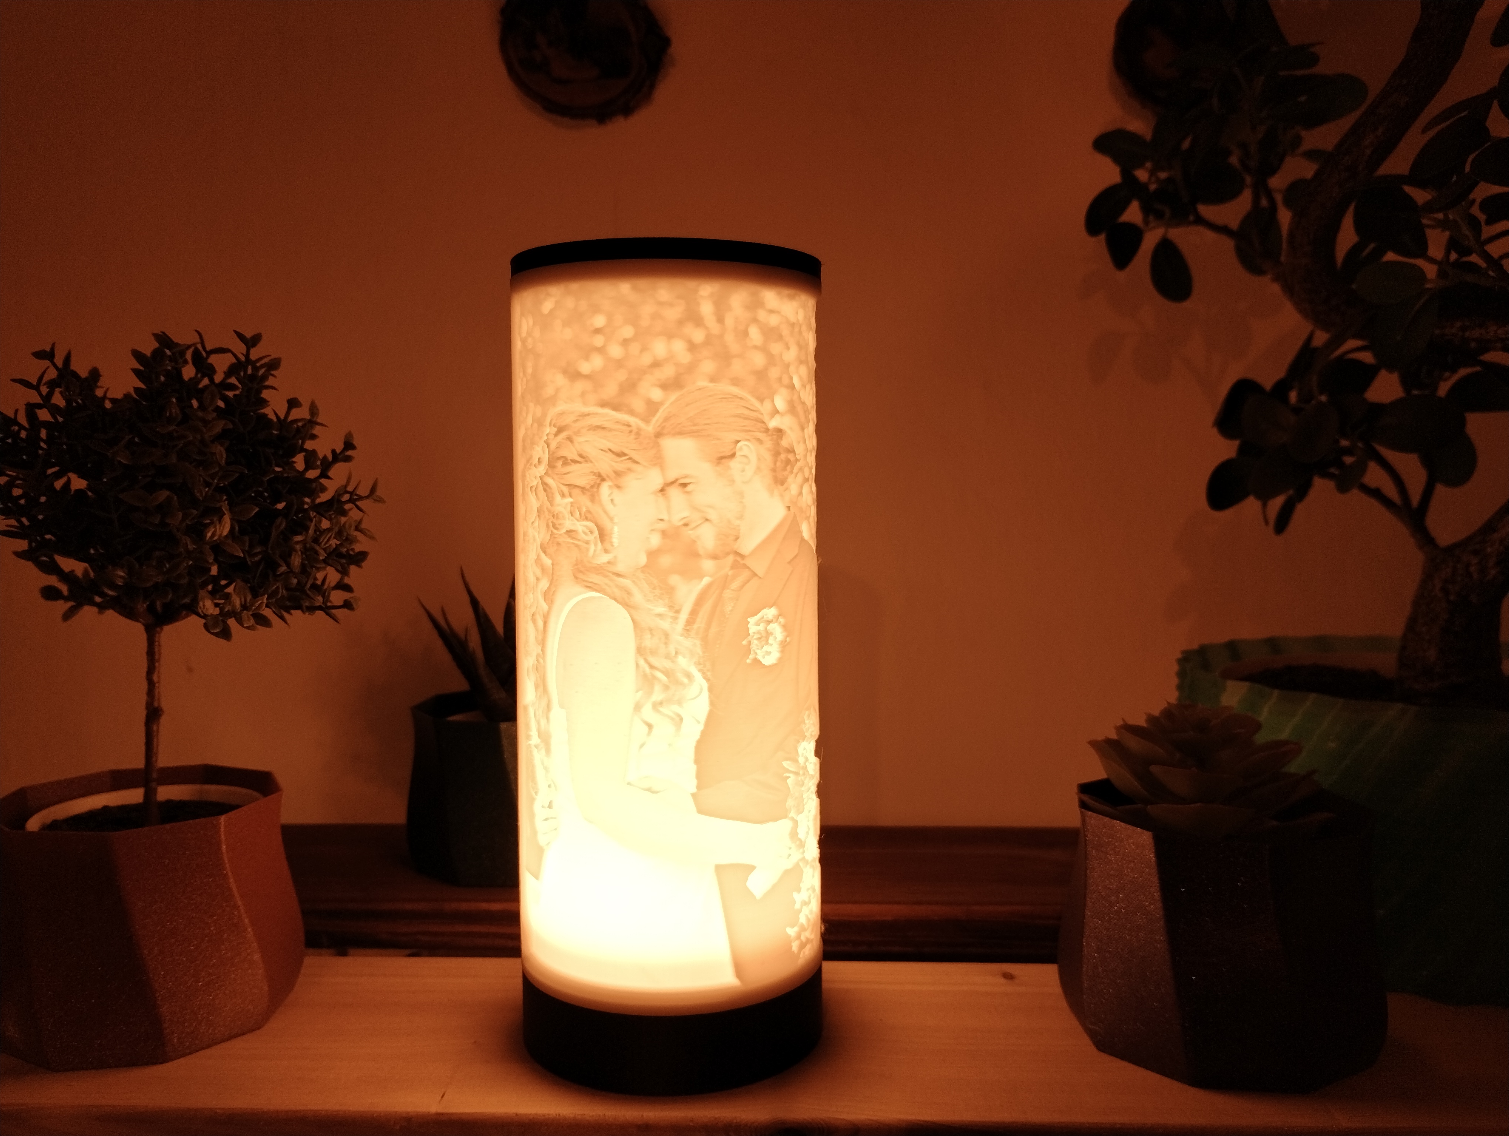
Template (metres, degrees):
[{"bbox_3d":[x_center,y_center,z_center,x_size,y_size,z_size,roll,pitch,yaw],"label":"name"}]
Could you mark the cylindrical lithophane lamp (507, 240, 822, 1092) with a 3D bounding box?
[{"bbox_3d":[-0.024,0.025,0.350,0.087,0.218,0.087,0,5,0],"label":"cylindrical lithophane lamp"}]

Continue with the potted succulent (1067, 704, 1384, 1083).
[{"bbox_3d":[0.134,0.086,0.352,0.088,0.094,0.088,2,5,21],"label":"potted succulent"}]

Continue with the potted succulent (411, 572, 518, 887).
[{"bbox_3d":[-0.102,0.058,0.513,0.088,0.126,0.088,-1,5,-11],"label":"potted succulent"}]

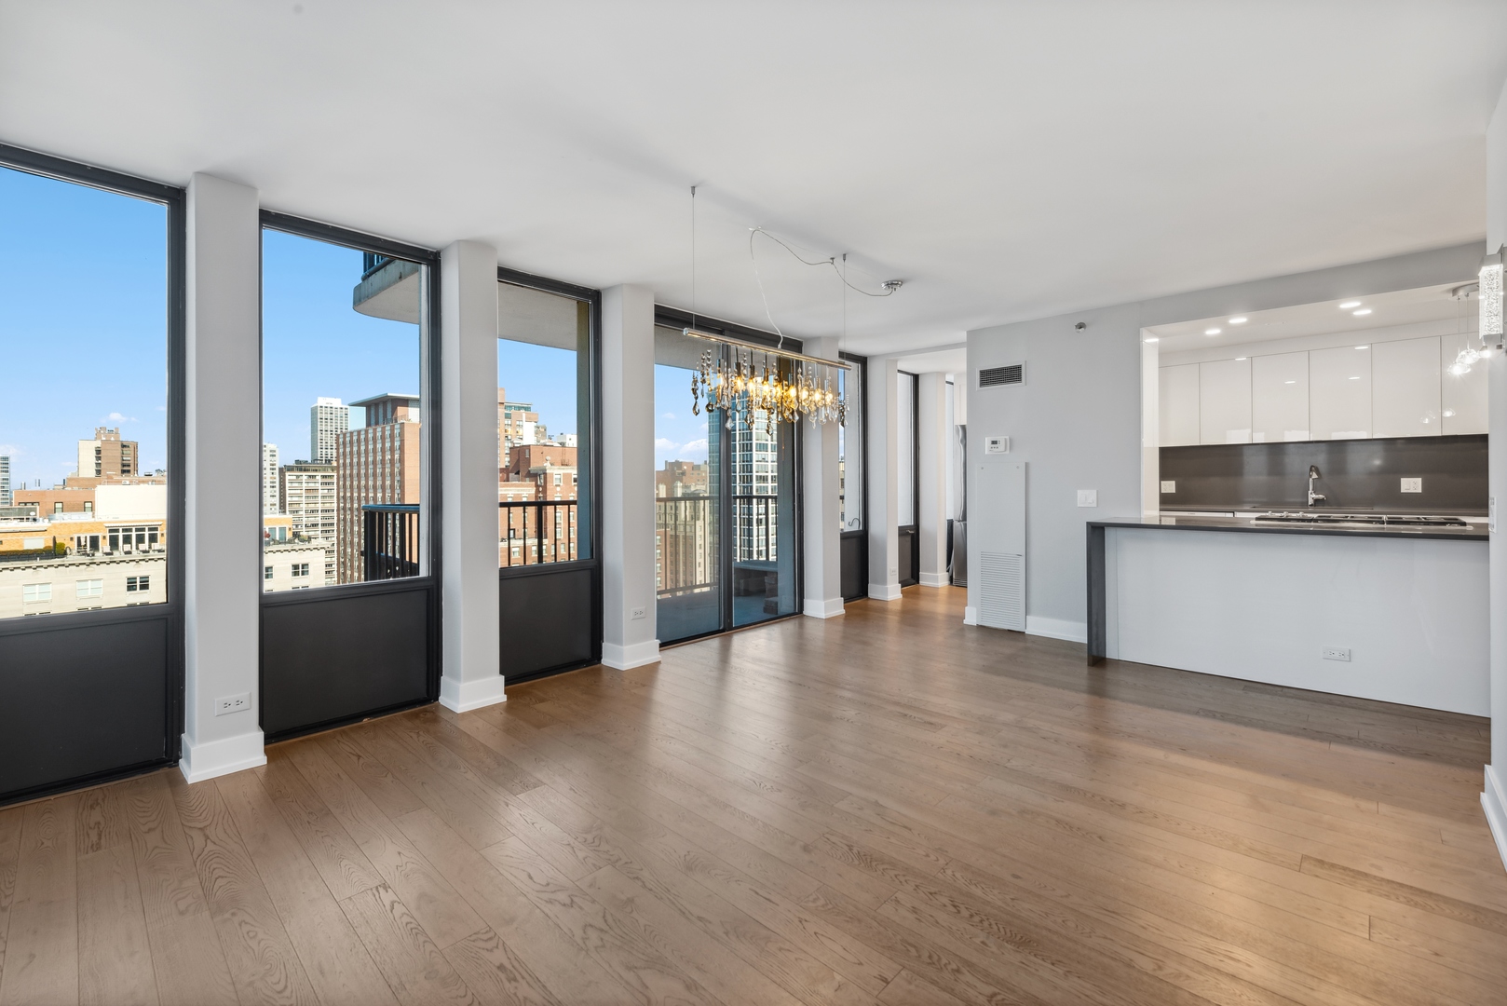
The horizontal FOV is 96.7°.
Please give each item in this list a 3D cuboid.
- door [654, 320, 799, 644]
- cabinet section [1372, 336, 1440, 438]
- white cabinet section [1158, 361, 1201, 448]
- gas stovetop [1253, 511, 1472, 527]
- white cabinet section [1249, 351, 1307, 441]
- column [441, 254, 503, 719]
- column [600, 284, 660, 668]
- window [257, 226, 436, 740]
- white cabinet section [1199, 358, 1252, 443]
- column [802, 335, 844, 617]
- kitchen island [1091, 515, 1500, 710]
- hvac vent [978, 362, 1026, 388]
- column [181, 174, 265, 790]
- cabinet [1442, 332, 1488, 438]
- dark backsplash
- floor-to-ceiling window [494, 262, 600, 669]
[{"bbox_3d":[-0.193,-0.177,5.342,0.100,2.380,1.800,1,1,43],"label":"door"},{"bbox_3d":[5.343,-0.915,5.491,0.396,0.772,0.353,1,1,42],"label":"cabinet section"},{"bbox_3d":[4.179,-0.933,6.551,0.374,0.772,0.353,1,1,42],"label":"white cabinet section"},{"bbox_3d":[3.593,0.093,4.019,0.920,0.060,0.530,1,1,43],"label":"gas stovetop"},{"bbox_3d":[4.754,-0.924,6.027,0.405,0.772,0.353,1,1,42],"label":"white cabinet section"},{"bbox_3d":[-1.532,-0.142,3.659,0.250,2.440,0.240,1,1,43],"label":"column"},{"bbox_3d":[-0.815,-0.166,4.415,0.245,2.430,0.245,1,2,41],"label":"column"},{"bbox_3d":[-2.015,-0.121,3.356,0.080,2.410,0.860,1,1,43],"label":"window"},{"bbox_3d":[4.460,-0.928,6.294,0.388,0.772,0.353,1,1,42],"label":"white cabinet section"},{"bbox_3d":[0.627,-0.222,6.035,0.250,2.440,0.250,1,1,43],"label":"column"},{"bbox_3d":[3.194,0.582,4.066,1.840,0.907,1.160,1,2,42],"label":"kitchen island"},{"bbox_3d":[1.965,-1.000,5.327,0.400,0.182,0.025,1,1,43],"label":"hvac vent"},{"bbox_3d":[-2.243,-0.110,2.830,0.245,2.430,0.245,1,2,41],"label":"column"},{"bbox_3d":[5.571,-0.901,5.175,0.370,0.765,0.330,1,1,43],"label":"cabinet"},{"bbox_3d":[4.768,-0.205,5.874,2.350,0.540,0.030,1,2,42],"label":"dark backsplash"},{"bbox_3d":[-1.281,-0.155,4.135,0.090,2.430,0.820,1,2,41],"label":"floor-to-ceiling window"}]

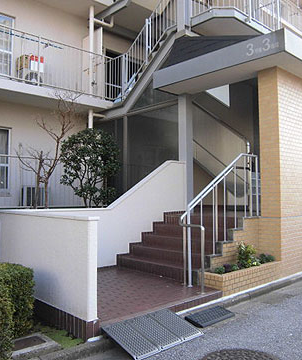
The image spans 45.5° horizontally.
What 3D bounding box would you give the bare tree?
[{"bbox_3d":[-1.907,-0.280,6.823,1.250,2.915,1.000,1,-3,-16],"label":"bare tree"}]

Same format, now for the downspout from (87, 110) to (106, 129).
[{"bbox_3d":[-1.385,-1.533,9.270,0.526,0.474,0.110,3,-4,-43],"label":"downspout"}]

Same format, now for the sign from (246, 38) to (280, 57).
[{"bbox_3d":[1.655,-1.988,5.359,0.020,0.190,0.541,3,-4,-43],"label":"sign"}]

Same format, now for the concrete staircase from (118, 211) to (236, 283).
[{"bbox_3d":[0.484,1.030,6.070,1.392,0.881,1.684,3,-4,-43],"label":"concrete staircase"}]

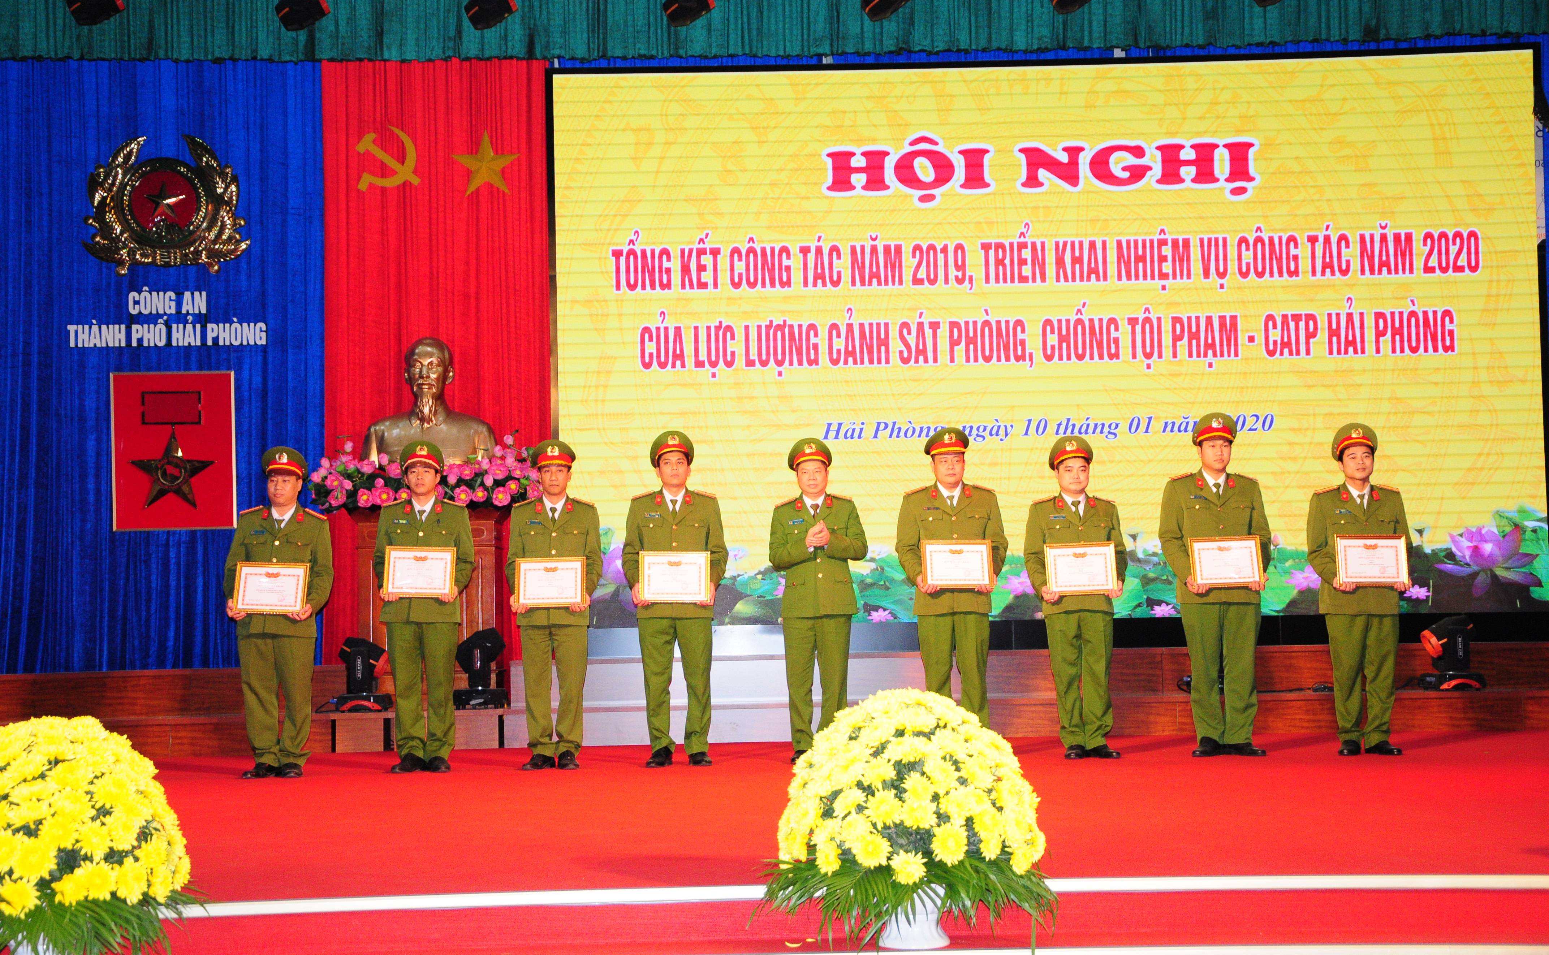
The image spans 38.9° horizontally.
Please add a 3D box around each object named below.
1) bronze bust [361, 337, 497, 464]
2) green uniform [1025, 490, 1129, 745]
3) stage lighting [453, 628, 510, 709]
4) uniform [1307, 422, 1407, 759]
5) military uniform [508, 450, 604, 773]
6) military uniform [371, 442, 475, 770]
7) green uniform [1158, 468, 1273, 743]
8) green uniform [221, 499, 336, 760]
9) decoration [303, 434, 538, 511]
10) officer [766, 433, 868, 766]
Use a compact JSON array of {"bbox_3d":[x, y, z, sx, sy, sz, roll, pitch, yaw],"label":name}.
[{"bbox_3d":[-2.109,-0.429,13.400,0.836,0.851,0.440,-1,-1,0],"label":"bronze bust"},{"bbox_3d":[1.609,0.769,11.750,0.551,1.388,0.370,-1,-1,-7],"label":"green uniform"},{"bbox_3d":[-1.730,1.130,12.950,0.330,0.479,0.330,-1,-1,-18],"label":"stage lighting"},{"bbox_3d":[3.142,0.599,11.800,0.484,1.765,0.400,-1,0,0],"label":"uniform"},{"bbox_3d":[-1.184,0.676,11.800,0.474,1.738,0.400,-1,0,-3],"label":"military uniform"},{"bbox_3d":[-1.891,0.689,11.800,0.507,1.750,0.400,-1,0,-2],"label":"military uniform"},{"bbox_3d":[2.365,0.694,11.750,0.610,1.486,0.380,-1,-1,-5],"label":"green uniform"},{"bbox_3d":[-2.649,0.837,11.700,0.588,1.421,0.370,-1,-1,7],"label":"green uniform"},{"bbox_3d":[-2.033,-0.024,12.850,1.352,0.453,0.420,-1,0,0],"label":"decoration"},{"bbox_3d":[0.234,0.659,11.750,0.539,1.739,0.380,-1,-1,-8],"label":"officer"}]

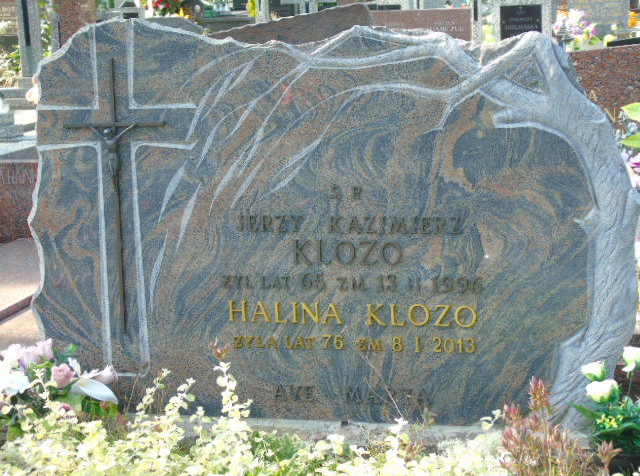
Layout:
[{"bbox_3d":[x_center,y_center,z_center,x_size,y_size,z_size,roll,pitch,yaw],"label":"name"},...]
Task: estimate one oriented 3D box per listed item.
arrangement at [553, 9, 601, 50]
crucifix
[{"bbox_3d":[1.776,-1.440,10.500,0.310,0.260,0.270,-1,12,3],"label":"arrangement"},{"bbox_3d":[-0.452,-0.086,3.381,0.234,0.625,0.045,0,12,11],"label":"crucifix"}]

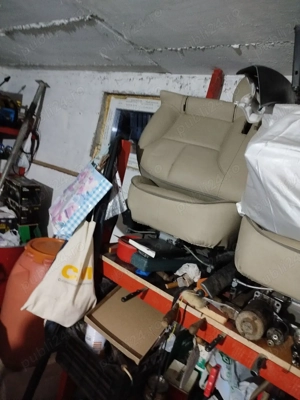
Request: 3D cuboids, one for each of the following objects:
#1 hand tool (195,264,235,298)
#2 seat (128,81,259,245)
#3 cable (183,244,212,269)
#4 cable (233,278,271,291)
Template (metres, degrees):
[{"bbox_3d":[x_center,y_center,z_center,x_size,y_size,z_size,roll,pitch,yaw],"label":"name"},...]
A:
[{"bbox_3d":[0.292,0.334,1.158,0.255,0.075,0.075,-20,29,-39],"label":"hand tool"},{"bbox_3d":[0.249,-0.171,1.425,0.540,0.740,0.530,16,10,20],"label":"seat"},{"bbox_3d":[0.192,0.234,1.155,0.142,0.030,0.030,39,22,29],"label":"cable"},{"bbox_3d":[0.372,0.309,0.999,0.130,0.020,0.025,5,3,36],"label":"cable"}]

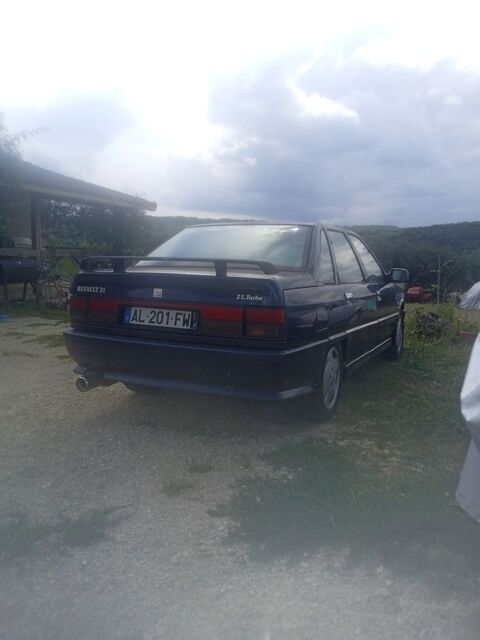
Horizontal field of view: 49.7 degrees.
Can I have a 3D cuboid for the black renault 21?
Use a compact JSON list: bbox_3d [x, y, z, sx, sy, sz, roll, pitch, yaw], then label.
[{"bbox_3d":[0.497,-0.150,5.020,1.750,1.400,4.500,4,7,26],"label":"black renault 21"}]

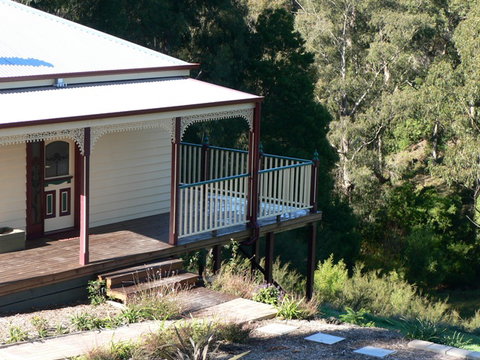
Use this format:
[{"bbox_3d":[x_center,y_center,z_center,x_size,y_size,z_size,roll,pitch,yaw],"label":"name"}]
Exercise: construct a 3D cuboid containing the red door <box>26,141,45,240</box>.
[{"bbox_3d":[-3.826,0.113,24.084,0.063,2.000,0.451,9,12,37],"label":"red door"}]

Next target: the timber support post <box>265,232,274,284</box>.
[{"bbox_3d":[0.595,1.654,26.725,0.110,1.165,0.110,9,12,37],"label":"timber support post"}]

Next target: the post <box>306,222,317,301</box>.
[{"bbox_3d":[1.543,1.781,27.994,0.110,1.759,0.110,9,12,37],"label":"post"}]

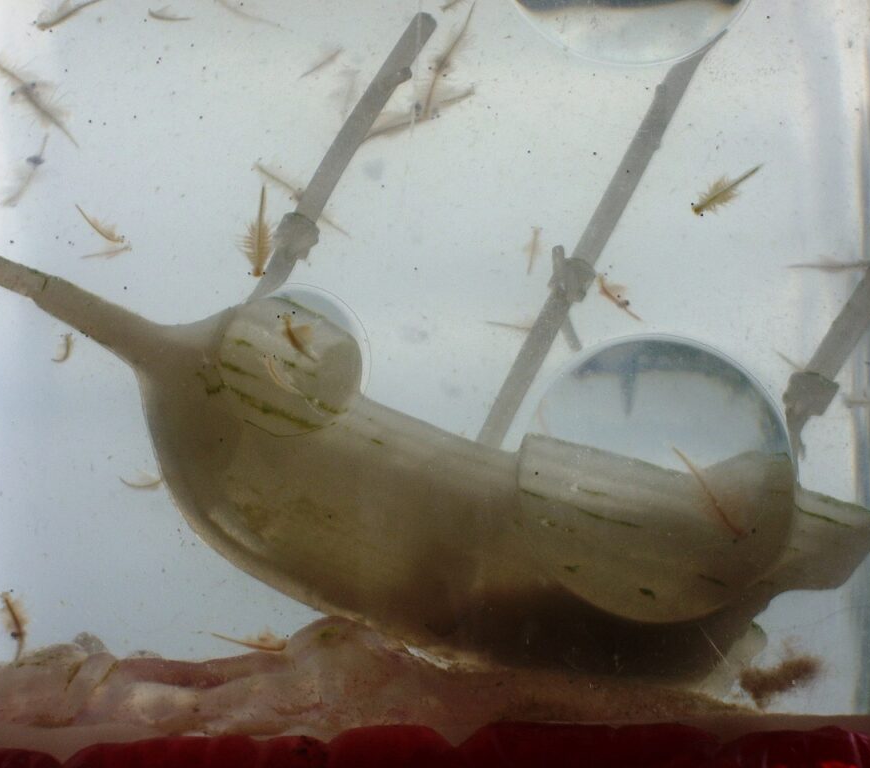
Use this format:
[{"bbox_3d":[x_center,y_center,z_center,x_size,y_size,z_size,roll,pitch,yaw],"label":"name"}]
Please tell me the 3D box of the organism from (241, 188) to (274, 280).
[{"bbox_3d":[-0.019,-0.016,0.335,0.003,0.010,0.002,4,0,0],"label":"organism"}]

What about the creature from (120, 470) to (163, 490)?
[{"bbox_3d":[-0.033,0.011,0.355,0.005,0.002,0.002,-3,-5,-6],"label":"creature"}]

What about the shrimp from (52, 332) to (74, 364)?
[{"bbox_3d":[-0.040,-0.004,0.340,0.002,0.003,0.001,9,0,11],"label":"shrimp"}]

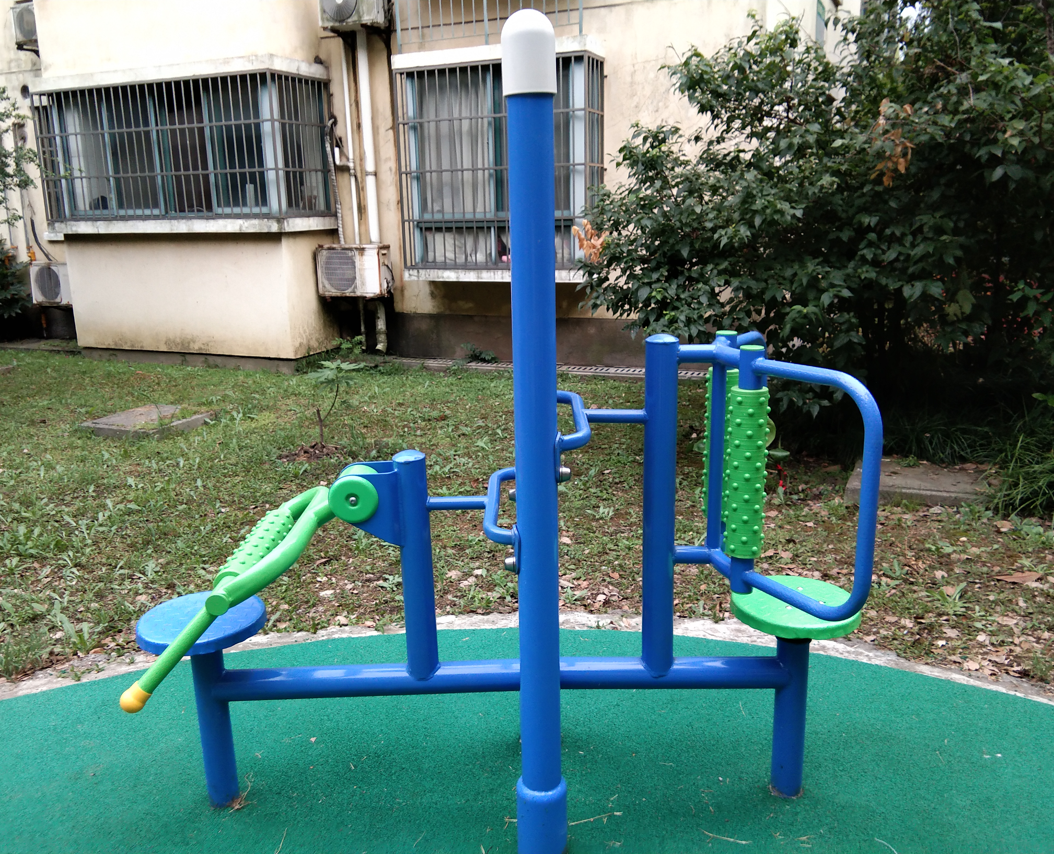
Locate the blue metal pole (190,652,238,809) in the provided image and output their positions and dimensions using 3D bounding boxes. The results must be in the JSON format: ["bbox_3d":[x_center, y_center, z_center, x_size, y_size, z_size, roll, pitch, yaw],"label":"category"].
[{"bbox_3d":[-0.789,0.734,2.573,0.076,0.461,0.076,-2,14,0],"label":"blue metal pole"}]

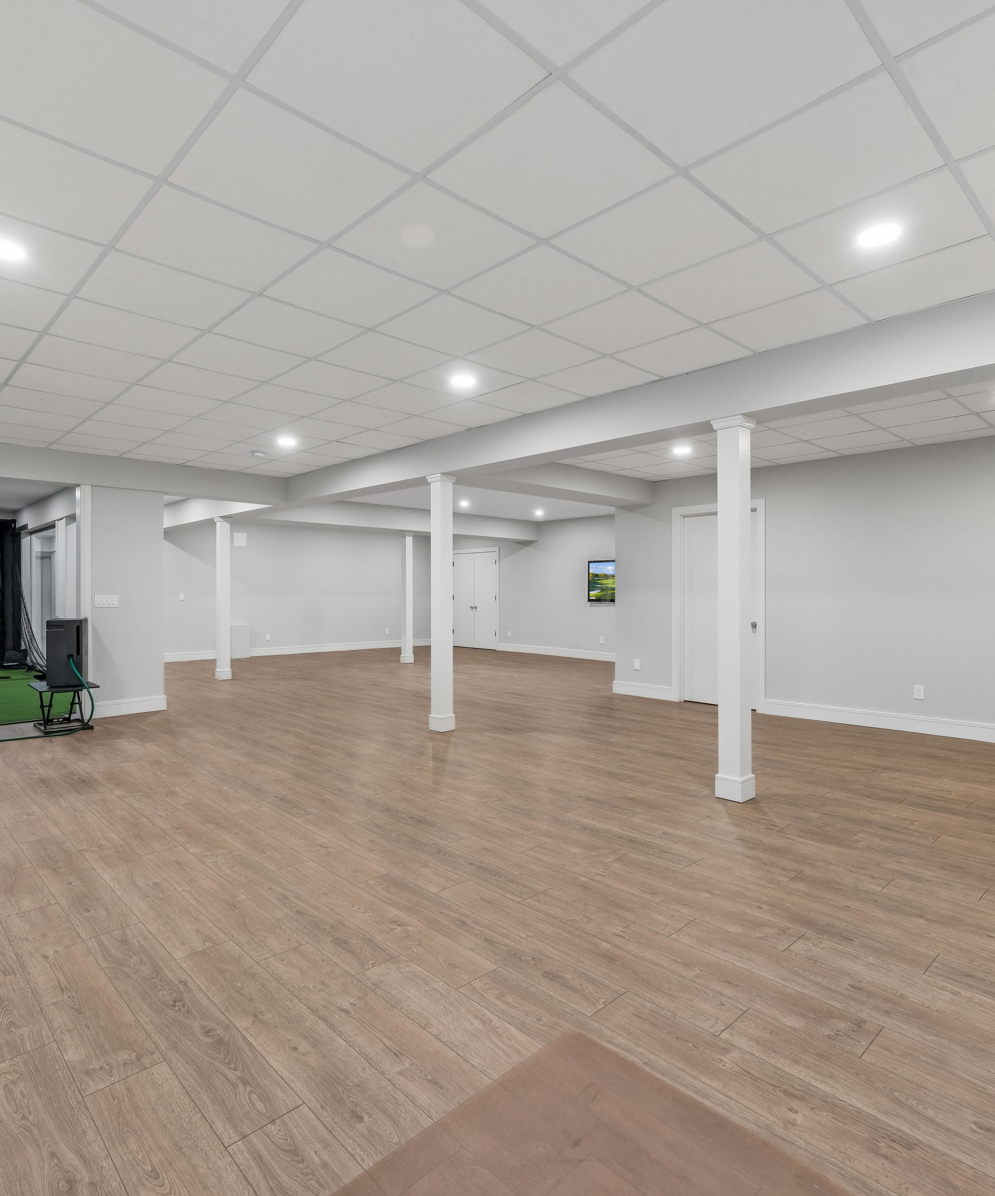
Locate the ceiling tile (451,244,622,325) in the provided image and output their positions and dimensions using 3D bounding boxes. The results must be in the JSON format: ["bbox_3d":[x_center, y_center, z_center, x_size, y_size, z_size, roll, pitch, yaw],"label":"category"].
[{"bbox_3d":[0.192,-1.427,2.981,0.580,0.020,0.580,0,0,-44],"label":"ceiling tile"}]

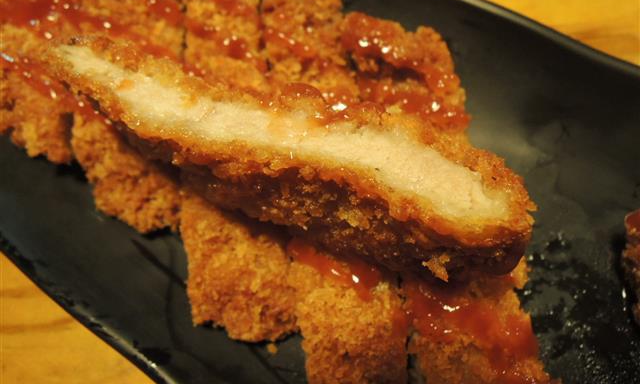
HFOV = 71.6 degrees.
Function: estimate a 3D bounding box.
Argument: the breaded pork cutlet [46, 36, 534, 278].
[{"bbox_3d":[-0.015,-0.011,0.129,0.135,0.026,0.029,17,64,8],"label":"breaded pork cutlet"}]

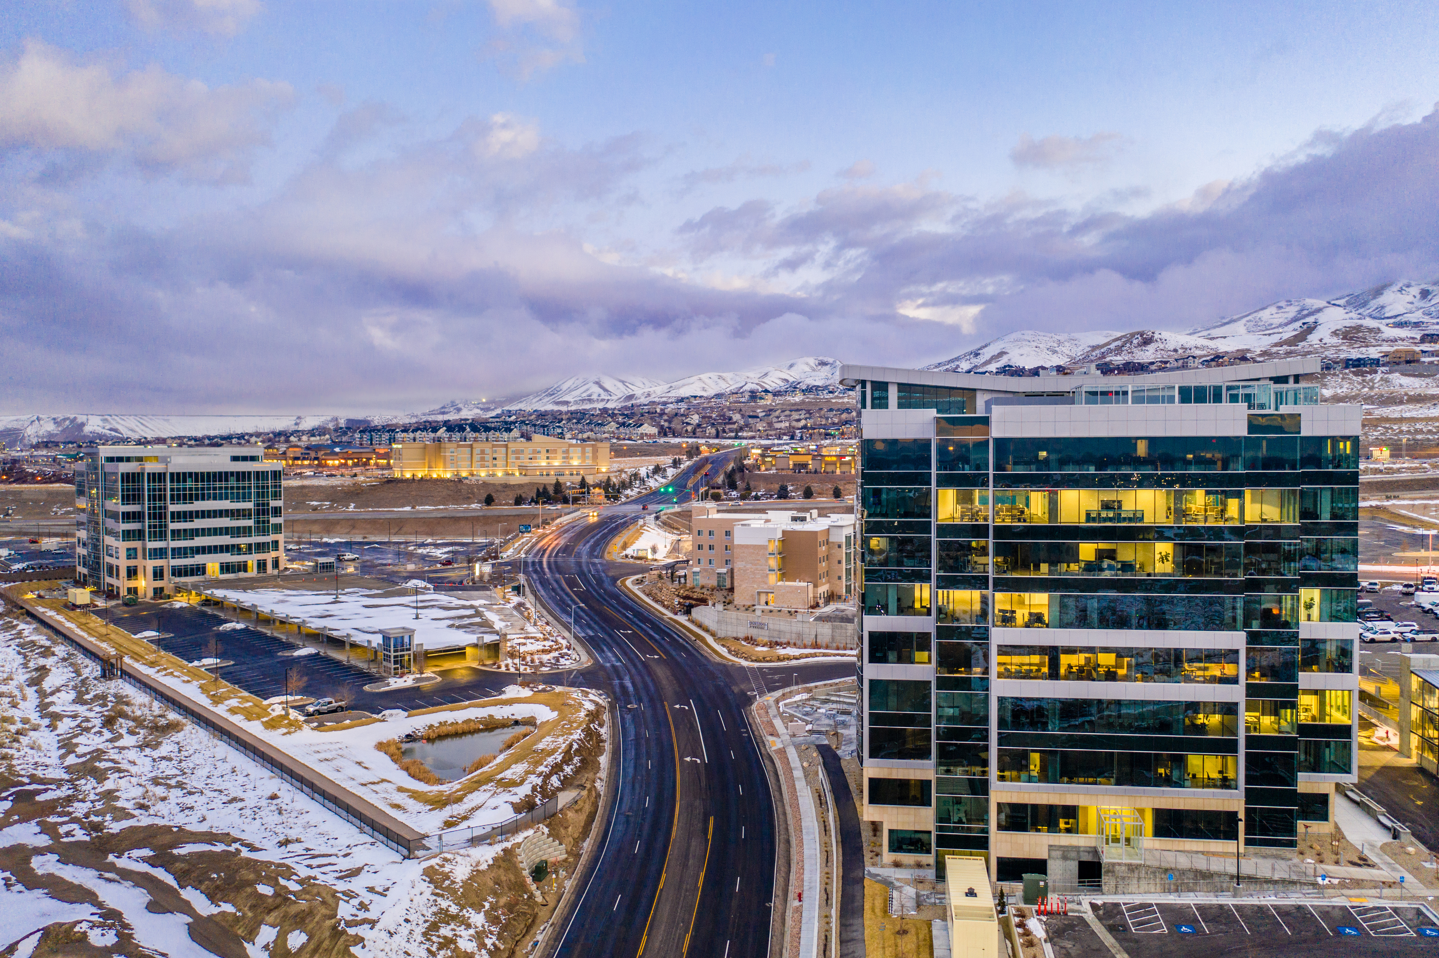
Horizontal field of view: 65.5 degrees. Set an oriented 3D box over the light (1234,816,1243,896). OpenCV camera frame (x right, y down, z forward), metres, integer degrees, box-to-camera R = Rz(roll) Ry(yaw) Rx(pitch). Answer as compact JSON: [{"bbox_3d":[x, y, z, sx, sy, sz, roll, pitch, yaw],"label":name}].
[{"bbox_3d":[40.661,29.642,87.527,0.700,6.281,1.100,0,1,10],"label":"light"}]

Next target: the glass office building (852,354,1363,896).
[{"bbox_3d":[35.650,10.570,117.603,42.543,43.603,52.000,0,1,8],"label":"glass office building"}]

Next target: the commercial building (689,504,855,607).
[{"bbox_3d":[10.560,15.052,229.498,40.281,16.675,47.000,0,1,20],"label":"commercial building"}]

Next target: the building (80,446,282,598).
[{"bbox_3d":[-139.583,9.763,289.197,37.545,36.650,56.807,-1,2,-40],"label":"building"}]

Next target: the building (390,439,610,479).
[{"bbox_3d":[-95.414,-8.709,494.917,94.918,15.644,24.000,0,1,0],"label":"building"}]

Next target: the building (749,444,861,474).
[{"bbox_3d":[39.756,-6.999,455.989,50.563,7.966,22.000,0,1,15],"label":"building"}]

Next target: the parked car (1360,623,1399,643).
[{"bbox_3d":[92.377,21.840,156.296,4.940,1.750,1.950,0,1,3],"label":"parked car"}]

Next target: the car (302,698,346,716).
[{"bbox_3d":[-52.767,30.417,149.869,5.450,1.800,1.950,-1,2,-40],"label":"car"}]

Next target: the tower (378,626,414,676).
[{"bbox_3d":[-50.588,27.404,175.975,4.100,6.311,4.200,-1,2,-40],"label":"tower"}]

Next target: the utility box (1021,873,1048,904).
[{"bbox_3d":[24.580,31.894,87.048,1.851,1.950,1.500,0,1,9],"label":"utility box"}]

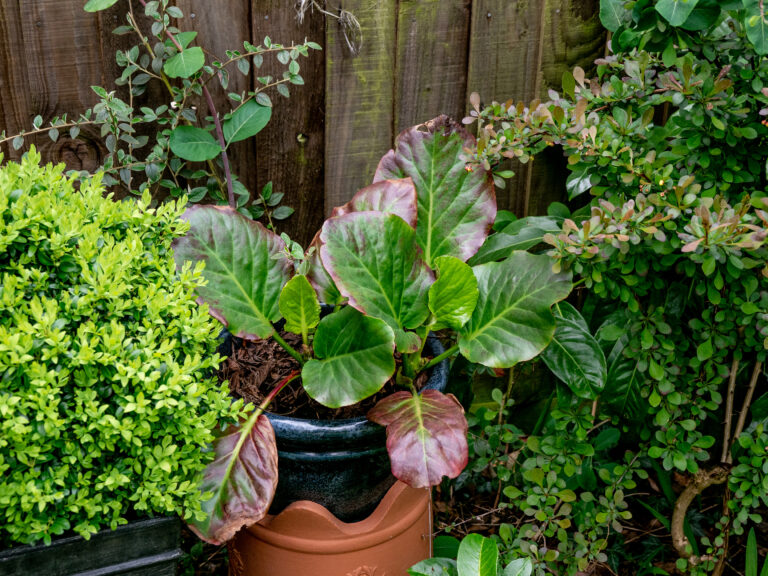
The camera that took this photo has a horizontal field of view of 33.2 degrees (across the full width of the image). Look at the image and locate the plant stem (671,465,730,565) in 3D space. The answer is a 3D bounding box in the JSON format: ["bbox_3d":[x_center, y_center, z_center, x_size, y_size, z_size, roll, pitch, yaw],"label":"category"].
[{"bbox_3d":[0.497,0.356,2.020,0.085,0.160,0.060,1,25,0],"label":"plant stem"}]

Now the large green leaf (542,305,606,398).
[{"bbox_3d":[0.280,0.094,1.900,0.095,0.140,0.060,1,25,0],"label":"large green leaf"}]

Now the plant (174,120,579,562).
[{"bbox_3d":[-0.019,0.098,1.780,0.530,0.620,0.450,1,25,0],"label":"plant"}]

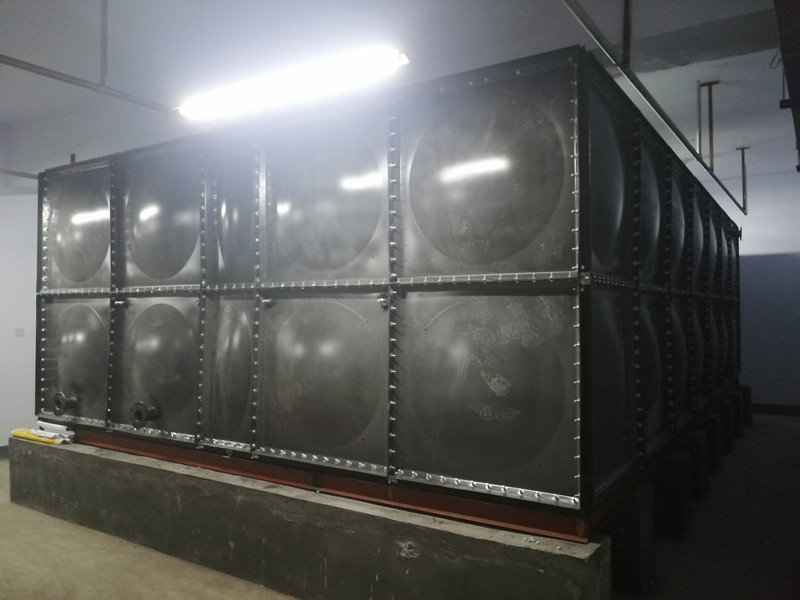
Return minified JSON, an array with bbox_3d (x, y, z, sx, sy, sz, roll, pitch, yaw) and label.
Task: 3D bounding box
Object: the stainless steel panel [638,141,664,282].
[{"bbox_3d":[1.629,-0.586,4.035,0.080,0.990,0.990,-1,-1,33],"label":"stainless steel panel"}]

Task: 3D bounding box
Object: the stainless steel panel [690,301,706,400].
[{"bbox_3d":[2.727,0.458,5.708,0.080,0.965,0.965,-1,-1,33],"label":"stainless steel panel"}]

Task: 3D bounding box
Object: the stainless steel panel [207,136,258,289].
[{"bbox_3d":[-1.071,-0.583,3.959,0.490,0.990,0.080,-1,-1,33],"label":"stainless steel panel"}]

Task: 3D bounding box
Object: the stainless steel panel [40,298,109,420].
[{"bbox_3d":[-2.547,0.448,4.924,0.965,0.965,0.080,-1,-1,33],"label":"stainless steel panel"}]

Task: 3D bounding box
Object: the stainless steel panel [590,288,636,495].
[{"bbox_3d":[1.086,0.404,3.184,0.080,0.990,0.990,-1,-1,33],"label":"stainless steel panel"}]

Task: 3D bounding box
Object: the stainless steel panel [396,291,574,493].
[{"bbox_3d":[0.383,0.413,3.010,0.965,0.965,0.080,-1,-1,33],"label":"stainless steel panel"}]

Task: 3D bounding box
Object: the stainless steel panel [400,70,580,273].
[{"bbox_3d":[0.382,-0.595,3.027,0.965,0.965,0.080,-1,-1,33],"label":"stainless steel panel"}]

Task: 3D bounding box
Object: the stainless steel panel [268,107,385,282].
[{"bbox_3d":[-0.446,-0.589,3.554,0.990,0.990,0.080,-1,-1,33],"label":"stainless steel panel"}]

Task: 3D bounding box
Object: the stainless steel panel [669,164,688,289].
[{"bbox_3d":[2.172,-0.576,4.875,0.080,0.990,0.990,-1,-1,33],"label":"stainless steel panel"}]

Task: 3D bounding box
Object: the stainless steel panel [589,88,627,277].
[{"bbox_3d":[1.085,-0.596,3.196,0.080,0.990,0.990,-1,-1,33],"label":"stainless steel panel"}]

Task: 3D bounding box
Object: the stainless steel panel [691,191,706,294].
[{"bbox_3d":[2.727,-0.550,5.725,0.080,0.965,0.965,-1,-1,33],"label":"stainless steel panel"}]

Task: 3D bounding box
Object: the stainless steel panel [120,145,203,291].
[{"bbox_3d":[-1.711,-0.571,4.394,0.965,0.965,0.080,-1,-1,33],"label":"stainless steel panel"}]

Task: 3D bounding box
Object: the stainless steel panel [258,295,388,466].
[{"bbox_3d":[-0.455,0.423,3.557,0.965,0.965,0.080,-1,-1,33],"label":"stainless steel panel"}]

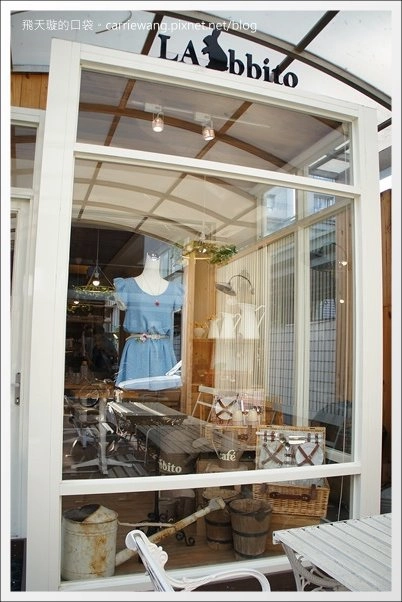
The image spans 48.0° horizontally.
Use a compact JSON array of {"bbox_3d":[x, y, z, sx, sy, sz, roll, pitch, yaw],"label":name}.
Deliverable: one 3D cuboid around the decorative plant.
[{"bbox_3d":[0.067,-0.467,4.350,0.560,0.170,0.560,1,-5,0],"label":"decorative plant"}]

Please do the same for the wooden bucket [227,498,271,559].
[{"bbox_3d":[0.305,1.415,2.810,0.275,0.270,0.275,1,-5,0],"label":"wooden bucket"}]

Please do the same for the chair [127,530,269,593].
[{"bbox_3d":[0.091,1.221,1.383,0.590,0.850,0.570,3,-5,-18],"label":"chair"}]

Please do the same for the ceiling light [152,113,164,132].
[{"bbox_3d":[-0.309,-1.296,3.280,0.085,0.140,0.085,3,-5,-18],"label":"ceiling light"}]

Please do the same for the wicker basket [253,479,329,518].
[{"bbox_3d":[0.573,1.257,2.946,0.470,0.190,0.320,1,-5,6],"label":"wicker basket"}]

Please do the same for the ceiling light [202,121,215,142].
[{"bbox_3d":[0.056,-1.283,3.400,0.085,0.140,0.085,3,-5,-18],"label":"ceiling light"}]

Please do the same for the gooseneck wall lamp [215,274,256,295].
[{"bbox_3d":[0.328,-0.157,4.420,0.400,0.210,0.240,3,-5,-18],"label":"gooseneck wall lamp"}]

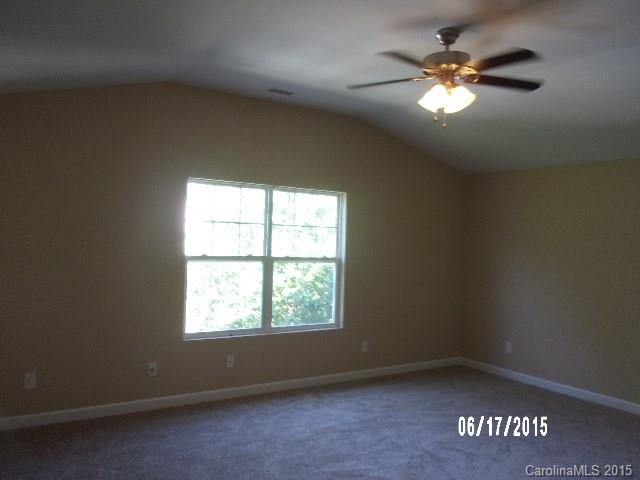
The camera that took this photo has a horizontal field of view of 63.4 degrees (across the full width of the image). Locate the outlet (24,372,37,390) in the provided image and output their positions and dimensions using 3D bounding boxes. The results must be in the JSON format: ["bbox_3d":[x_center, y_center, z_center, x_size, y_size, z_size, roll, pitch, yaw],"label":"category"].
[{"bbox_3d":[-2.169,1.058,3.878,0.075,0.119,0.014,2,0,-33],"label":"outlet"}]

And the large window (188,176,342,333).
[{"bbox_3d":[-0.470,0.193,4.996,1.700,1.420,0.100,2,0,-33],"label":"large window"}]

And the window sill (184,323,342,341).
[{"bbox_3d":[-0.492,0.873,4.992,1.710,0.050,0.100,2,0,-33],"label":"window sill"}]

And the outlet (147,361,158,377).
[{"bbox_3d":[-1.409,1.093,4.366,0.075,0.119,0.014,2,0,-33],"label":"outlet"}]

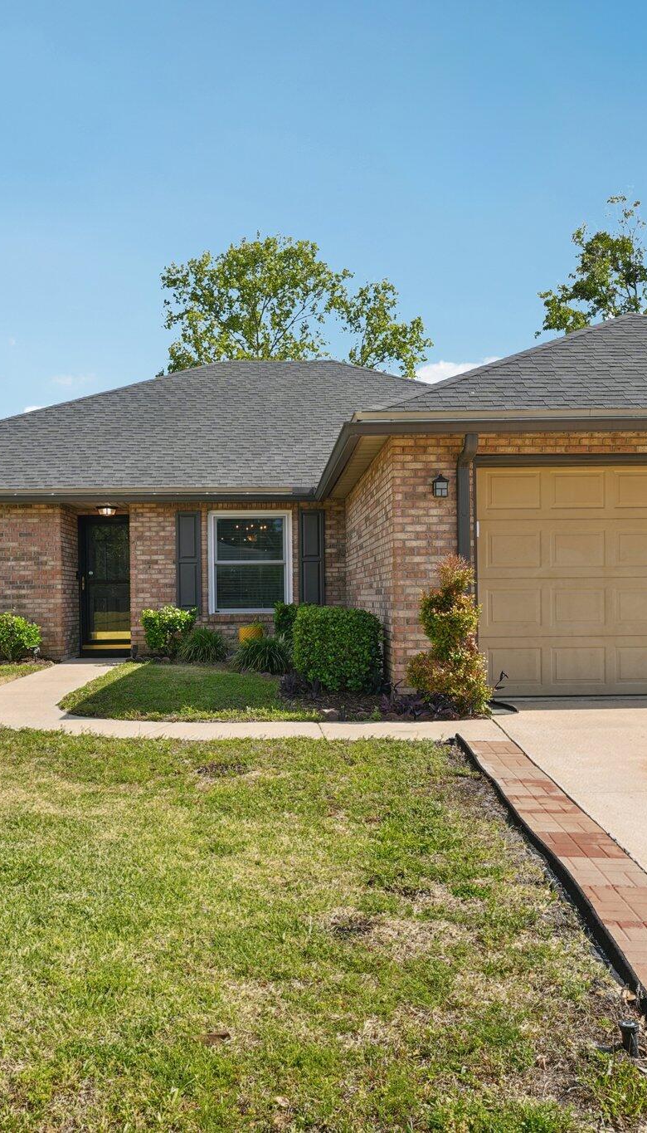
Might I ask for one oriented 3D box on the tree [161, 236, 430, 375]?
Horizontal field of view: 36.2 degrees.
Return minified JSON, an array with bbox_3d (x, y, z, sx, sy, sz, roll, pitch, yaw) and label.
[{"bbox_3d":[-0.950,-4.700,33.000,9.400,12.600,9.000,-1,-1,0],"label":"tree"}]

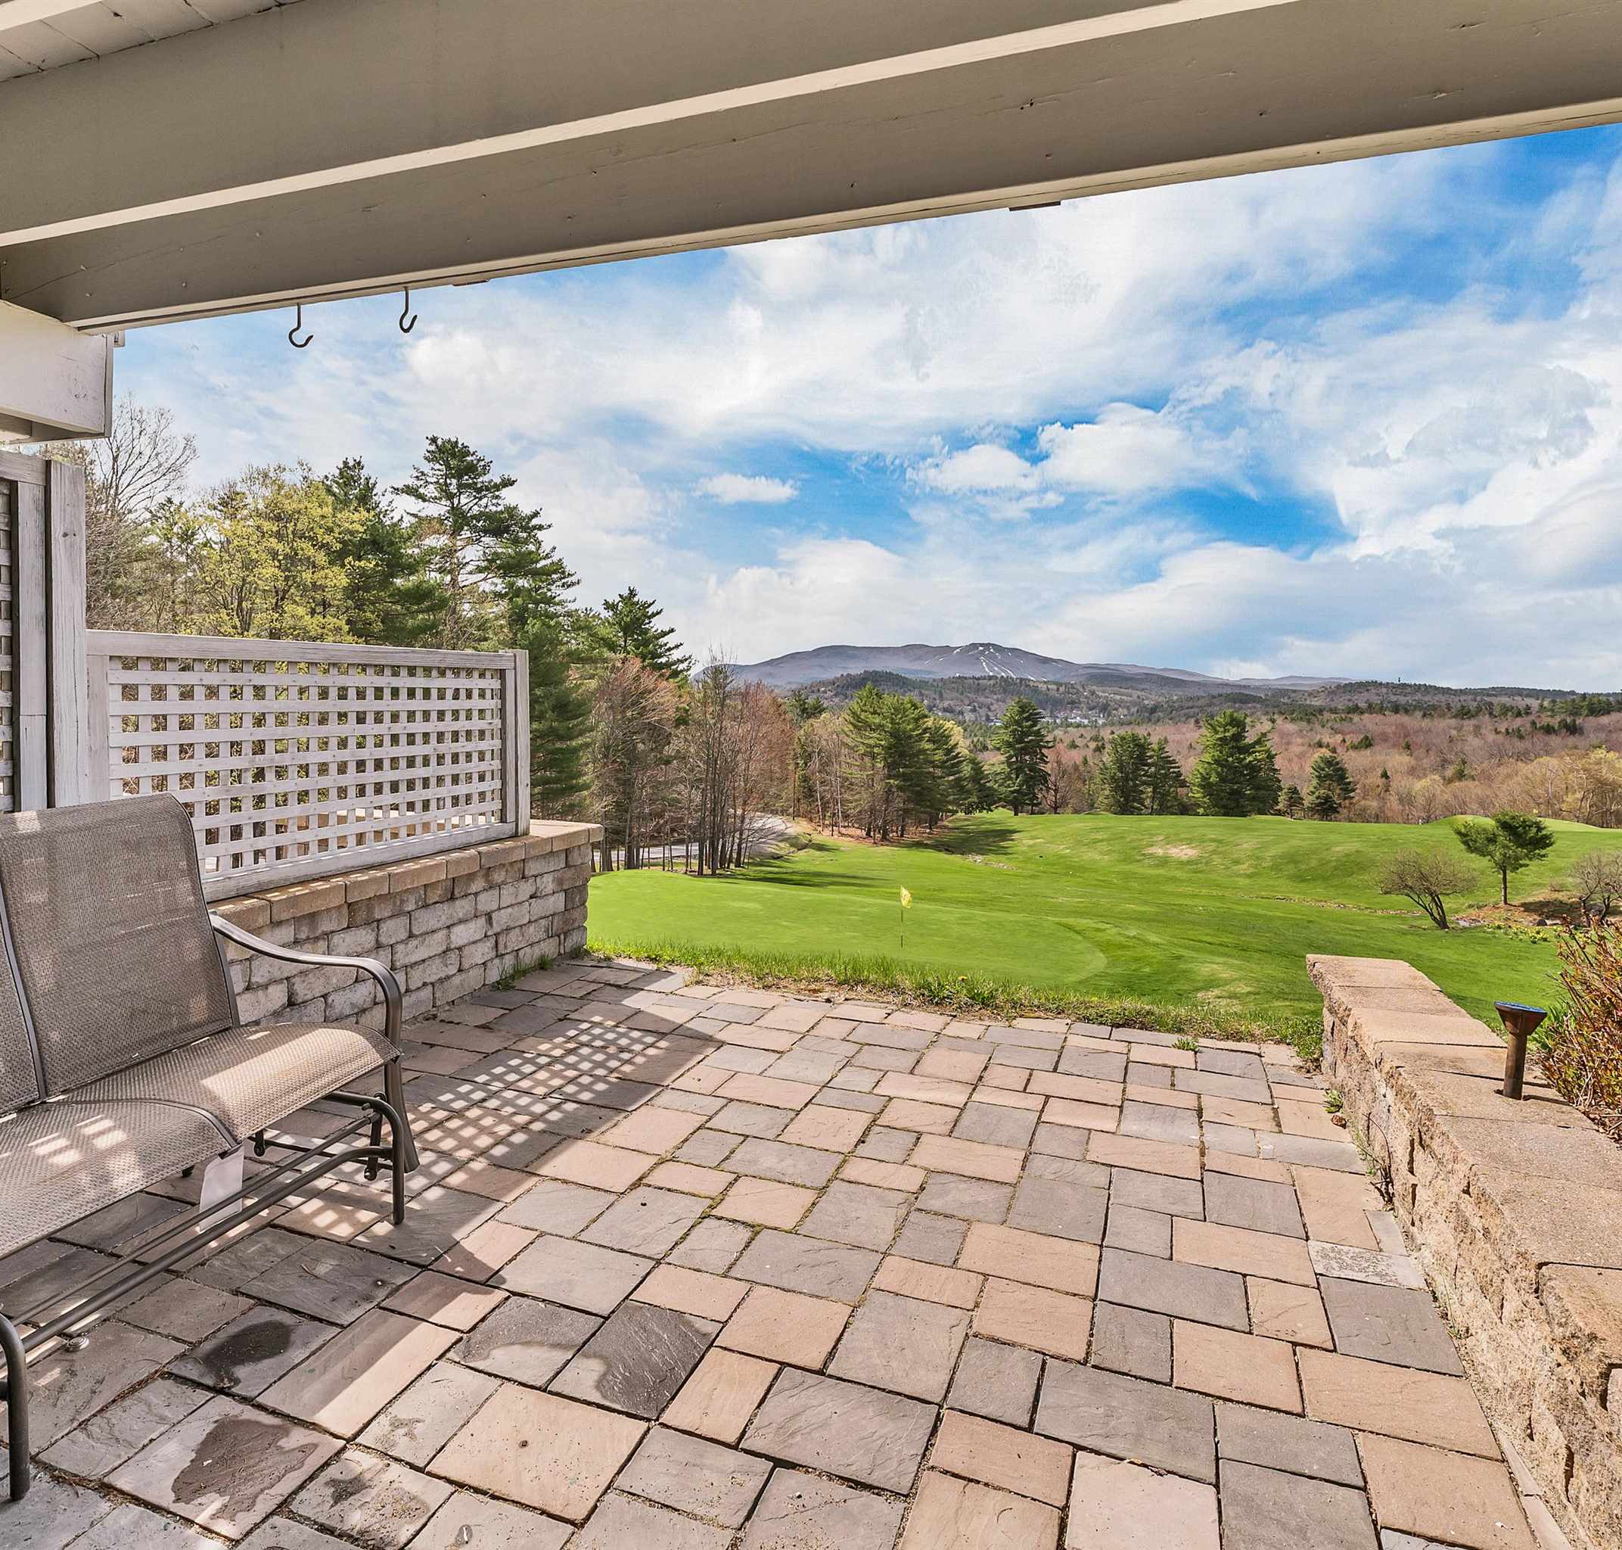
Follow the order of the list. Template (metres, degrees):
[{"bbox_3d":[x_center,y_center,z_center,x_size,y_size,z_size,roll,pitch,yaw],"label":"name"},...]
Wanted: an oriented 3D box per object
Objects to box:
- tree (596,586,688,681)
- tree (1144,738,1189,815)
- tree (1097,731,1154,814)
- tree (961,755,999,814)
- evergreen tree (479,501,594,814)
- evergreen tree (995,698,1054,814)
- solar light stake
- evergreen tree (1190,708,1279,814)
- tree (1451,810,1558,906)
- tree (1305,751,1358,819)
[{"bbox_3d":[-14.617,-5.276,75.000,9.023,20.804,9.023,1,5,-11],"label":"tree"},{"bbox_3d":[44.501,0.341,113.000,6.126,9.767,6.126,4,6,21],"label":"tree"},{"bbox_3d":[38.931,-0.113,112.000,6.589,10.581,6.589,3,5,19],"label":"tree"},{"bbox_3d":[19.515,1.055,105.000,5.393,7.176,5.393,3,5,11],"label":"tree"},{"bbox_3d":[-18.445,-6.573,60.000,7.721,23.276,7.721,0,5,-17],"label":"evergreen tree"},{"bbox_3d":[25.969,-2.101,110.000,6.883,14.372,6.883,3,5,13],"label":"evergreen tree"},{"bbox_3d":[1.620,0.629,2.049,0.096,0.208,0.096,6,7,39],"label":"solar light stake"},{"bbox_3d":[51.607,-1.327,110.000,10.005,12.824,10.005,4,6,25],"label":"evergreen tree"},{"bbox_3d":[31.469,3.750,41.000,3.856,4.368,3.856,6,7,38],"label":"tree"},{"bbox_3d":[67.468,1.411,117.000,5.906,8.937,5.906,5,6,30],"label":"tree"}]

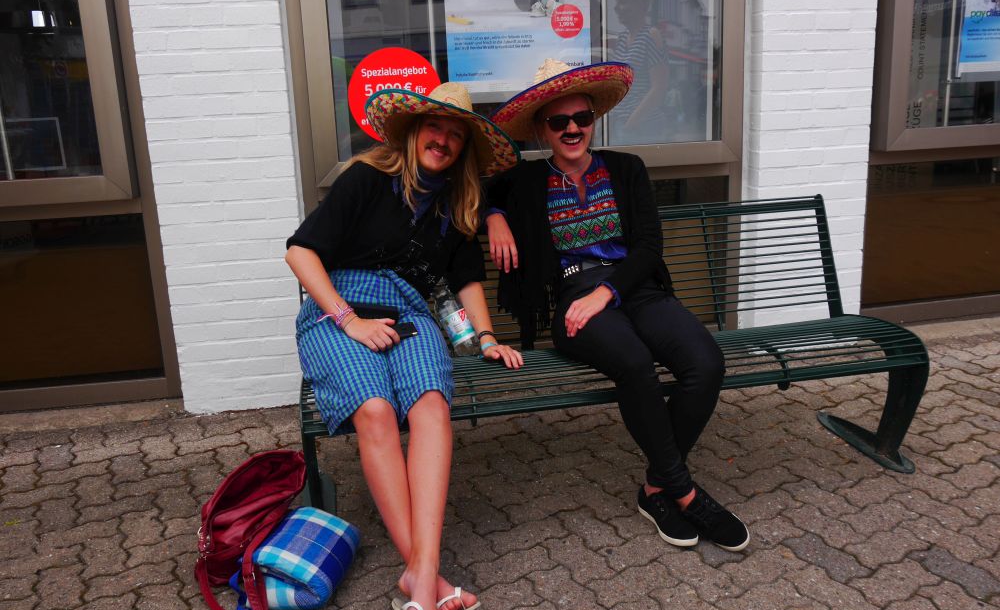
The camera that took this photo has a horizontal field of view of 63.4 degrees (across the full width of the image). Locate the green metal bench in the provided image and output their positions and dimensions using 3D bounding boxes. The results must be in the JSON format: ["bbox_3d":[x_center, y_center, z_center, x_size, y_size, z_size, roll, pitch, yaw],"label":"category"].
[{"bbox_3d":[0.339,0.149,2.583,2.000,0.840,0.630,-5,13,-11],"label":"green metal bench"}]

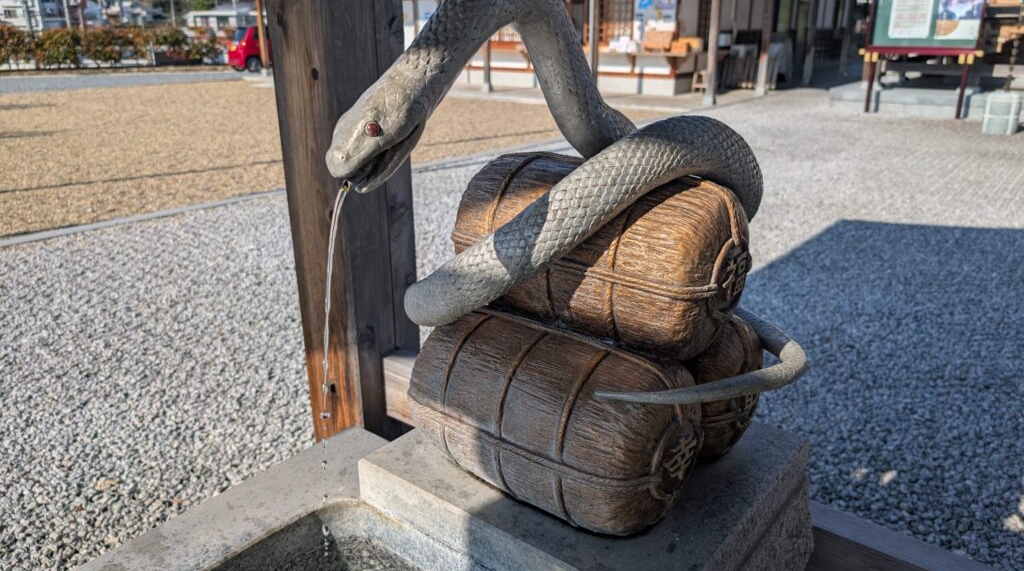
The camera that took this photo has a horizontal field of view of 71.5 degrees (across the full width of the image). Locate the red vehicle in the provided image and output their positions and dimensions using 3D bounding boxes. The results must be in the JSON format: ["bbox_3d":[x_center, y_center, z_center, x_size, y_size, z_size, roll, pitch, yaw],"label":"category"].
[{"bbox_3d":[-8.916,-8.897,26.676,3.400,1.530,1.480,-17,26,-38],"label":"red vehicle"}]

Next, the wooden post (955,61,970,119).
[{"bbox_3d":[7.387,-3.213,11.616,0.085,0.950,0.085,15,25,35],"label":"wooden post"}]

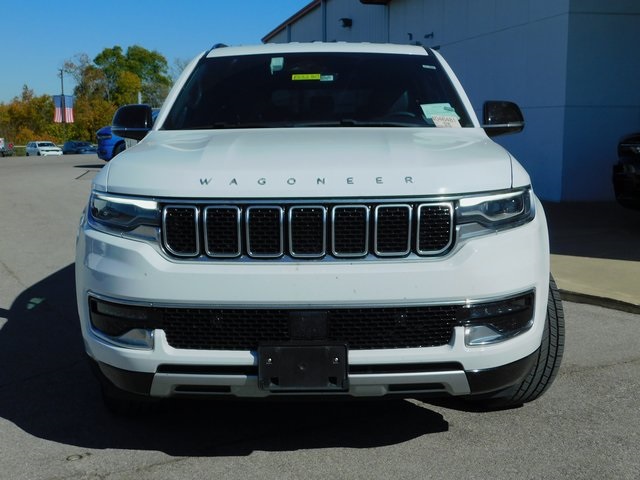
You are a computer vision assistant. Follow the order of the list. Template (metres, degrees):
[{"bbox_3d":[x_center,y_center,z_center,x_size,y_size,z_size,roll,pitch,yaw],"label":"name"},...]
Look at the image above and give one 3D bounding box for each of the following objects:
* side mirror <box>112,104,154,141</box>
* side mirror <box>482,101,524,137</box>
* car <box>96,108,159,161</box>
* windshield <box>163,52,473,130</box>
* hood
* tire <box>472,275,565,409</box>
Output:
[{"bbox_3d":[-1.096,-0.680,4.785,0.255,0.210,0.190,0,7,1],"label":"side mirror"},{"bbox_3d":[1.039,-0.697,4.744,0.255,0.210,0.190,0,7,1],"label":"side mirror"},{"bbox_3d":[-3.710,-3.050,24.700,5.200,1.830,1.980,-3,8,-21],"label":"car"},{"bbox_3d":[-0.031,-0.858,4.677,1.640,0.490,0.800,0,7,1],"label":"windshield"},{"bbox_3d":[-0.048,-0.355,3.618,1.680,0.270,1.330,0,7,1],"label":"hood"},{"bbox_3d":[0.812,0.368,3.915,0.275,0.800,0.800,-3,8,-19],"label":"tire"}]

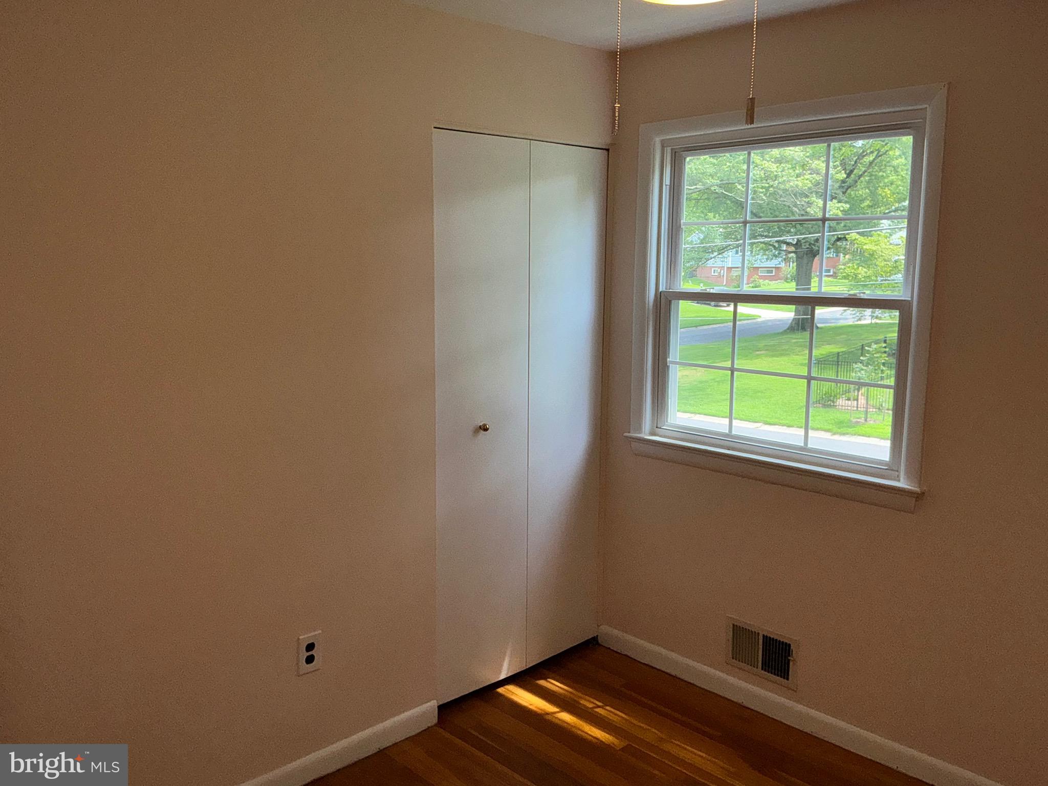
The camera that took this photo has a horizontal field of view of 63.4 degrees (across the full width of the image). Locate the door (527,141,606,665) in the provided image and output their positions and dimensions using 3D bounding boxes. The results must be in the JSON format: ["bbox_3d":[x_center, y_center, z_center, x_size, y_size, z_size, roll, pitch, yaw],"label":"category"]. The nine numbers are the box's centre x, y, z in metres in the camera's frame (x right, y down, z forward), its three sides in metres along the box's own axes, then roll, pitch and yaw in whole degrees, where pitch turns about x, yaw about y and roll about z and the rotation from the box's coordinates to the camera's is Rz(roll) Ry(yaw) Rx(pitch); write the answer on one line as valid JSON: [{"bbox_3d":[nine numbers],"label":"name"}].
[{"bbox_3d":[0.159,0.067,3.384,0.432,2.032,0.035,-8,12,-43],"label":"door"}]

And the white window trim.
[{"bbox_3d":[0.843,-0.327,2.961,0.110,1.288,1.170,-8,12,-43],"label":"white window trim"}]

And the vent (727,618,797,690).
[{"bbox_3d":[0.864,0.951,3.098,0.020,0.191,0.295,-8,12,-43],"label":"vent"}]

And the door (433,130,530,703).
[{"bbox_3d":[-0.154,0.116,3.082,0.444,2.025,0.040,-8,12,-43],"label":"door"}]

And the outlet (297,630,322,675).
[{"bbox_3d":[-0.668,0.821,2.664,0.082,0.127,0.012,-8,12,-43],"label":"outlet"}]

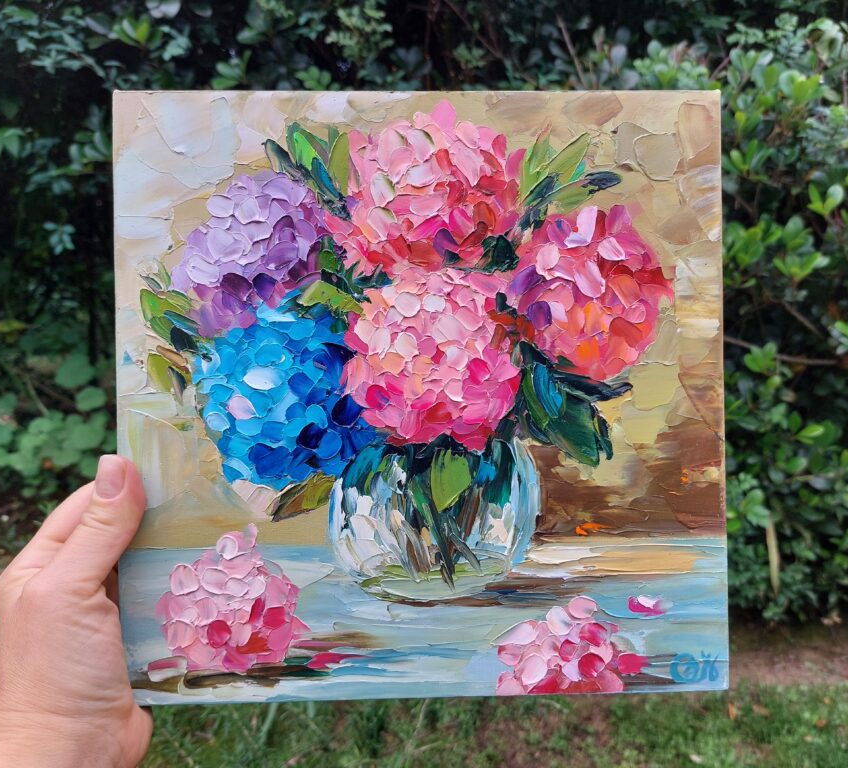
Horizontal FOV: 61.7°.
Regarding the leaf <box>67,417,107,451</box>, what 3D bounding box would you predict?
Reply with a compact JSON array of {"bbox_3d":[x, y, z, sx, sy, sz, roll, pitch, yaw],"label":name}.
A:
[{"bbox_3d":[-1.069,0.157,2.250,0.120,0.105,0.035,-7,-24,-26],"label":"leaf"}]

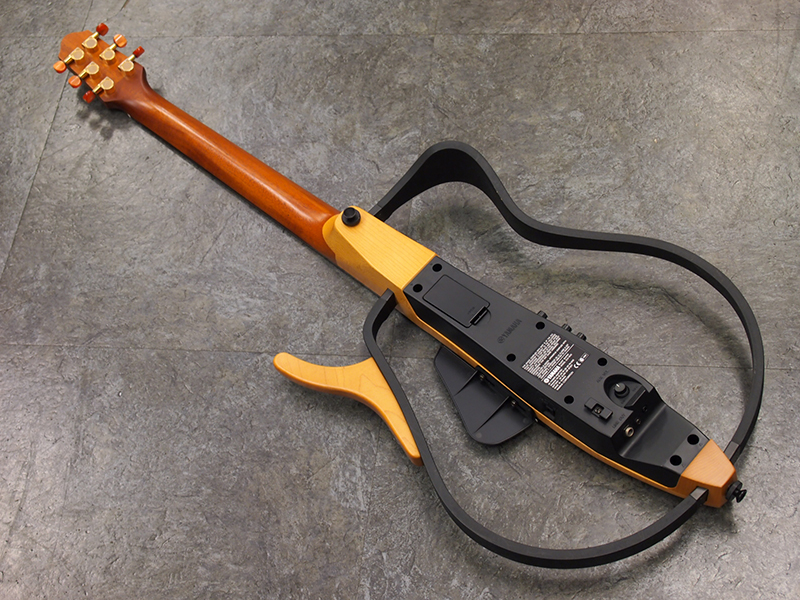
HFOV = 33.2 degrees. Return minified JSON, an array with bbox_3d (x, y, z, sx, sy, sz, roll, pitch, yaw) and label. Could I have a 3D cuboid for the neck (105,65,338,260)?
[{"bbox_3d":[-0.195,-0.160,1.528,0.370,0.032,0.063,35,69,27],"label":"neck"}]

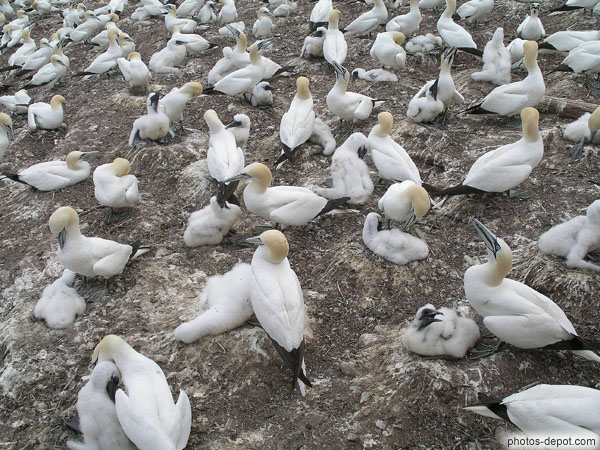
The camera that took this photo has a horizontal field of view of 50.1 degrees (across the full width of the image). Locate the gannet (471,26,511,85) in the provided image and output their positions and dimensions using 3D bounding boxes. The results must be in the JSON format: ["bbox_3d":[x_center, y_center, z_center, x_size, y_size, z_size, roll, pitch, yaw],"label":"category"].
[{"bbox_3d":[1.401,-1.249,4.726,0.290,0.440,0.300,-2,30,4],"label":"gannet"}]

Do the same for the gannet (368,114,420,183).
[{"bbox_3d":[0.560,-0.376,3.459,0.520,0.410,0.220,24,38,35],"label":"gannet"}]

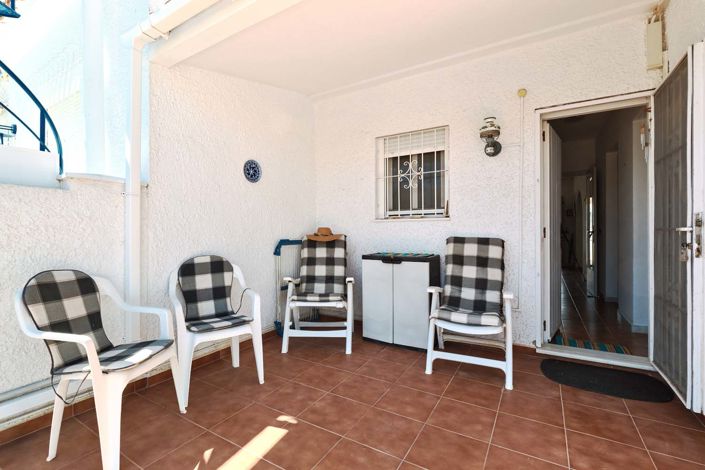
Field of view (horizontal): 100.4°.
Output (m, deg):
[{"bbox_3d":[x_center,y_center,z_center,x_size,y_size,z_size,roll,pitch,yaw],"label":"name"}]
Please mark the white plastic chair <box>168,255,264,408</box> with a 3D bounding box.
[{"bbox_3d":[-1.000,0.635,2.165,0.575,0.900,0.550,0,0,-39],"label":"white plastic chair"}]

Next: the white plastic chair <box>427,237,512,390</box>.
[{"bbox_3d":[0.983,0.552,2.452,0.615,1.066,0.690,0,0,25],"label":"white plastic chair"}]

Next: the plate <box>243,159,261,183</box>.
[{"bbox_3d":[-0.960,-0.618,2.855,0.025,0.220,0.220,0,0,31],"label":"plate"}]

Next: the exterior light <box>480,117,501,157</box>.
[{"bbox_3d":[1.250,-0.885,2.645,0.180,0.320,0.240,0,0,28],"label":"exterior light"}]

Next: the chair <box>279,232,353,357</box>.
[{"bbox_3d":[-0.315,0.545,3.000,0.650,1.075,0.680,0,0,2],"label":"chair"}]

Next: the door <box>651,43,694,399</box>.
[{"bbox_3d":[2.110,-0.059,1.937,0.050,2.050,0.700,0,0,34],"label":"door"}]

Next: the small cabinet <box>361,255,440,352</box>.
[{"bbox_3d":[0.514,0.648,3.042,0.690,0.873,0.385,0,0,30],"label":"small cabinet"}]

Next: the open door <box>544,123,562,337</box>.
[{"bbox_3d":[1.985,-0.025,2.886,0.045,1.980,0.690,0,0,45],"label":"open door"}]

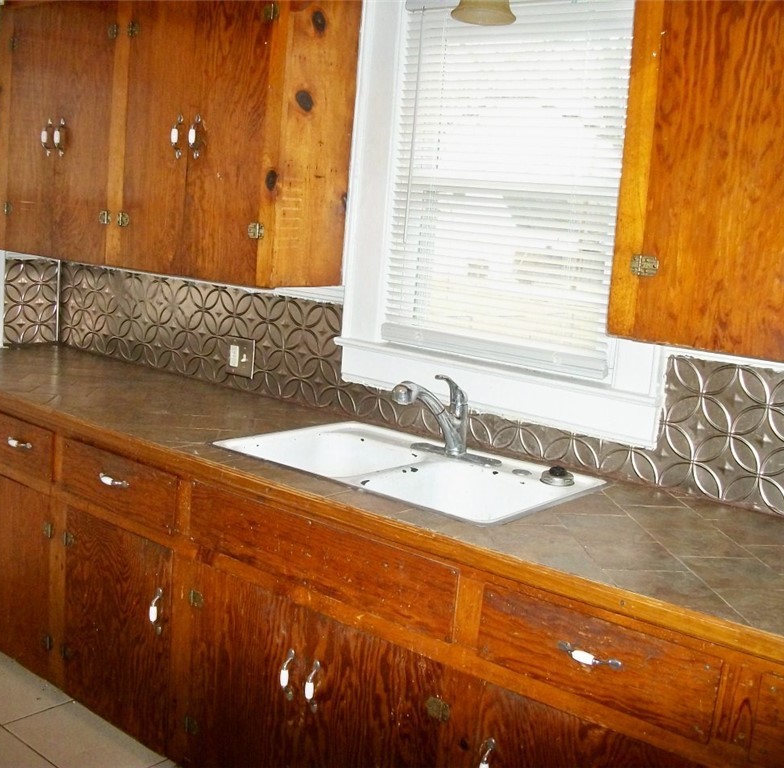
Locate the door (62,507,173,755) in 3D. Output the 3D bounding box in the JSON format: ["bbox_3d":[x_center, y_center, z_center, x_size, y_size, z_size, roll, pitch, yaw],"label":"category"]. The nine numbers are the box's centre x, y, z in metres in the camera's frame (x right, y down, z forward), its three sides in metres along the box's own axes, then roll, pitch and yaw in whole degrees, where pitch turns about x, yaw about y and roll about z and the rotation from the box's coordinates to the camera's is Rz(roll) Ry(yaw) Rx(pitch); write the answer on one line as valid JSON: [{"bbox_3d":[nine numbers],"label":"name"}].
[{"bbox_3d":[-0.751,0.647,2.535,0.497,0.548,0.031,11,11,39],"label":"door"}]

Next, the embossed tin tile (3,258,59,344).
[{"bbox_3d":[-1.354,-0.307,3.575,0.010,0.316,0.234,12,12,36],"label":"embossed tin tile"}]

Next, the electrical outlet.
[{"bbox_3d":[-0.494,-0.087,3.073,0.117,0.119,0.012,12,12,36],"label":"electrical outlet"}]

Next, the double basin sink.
[{"bbox_3d":[0.027,0.285,2.388,0.820,0.185,0.555,12,12,36],"label":"double basin sink"}]

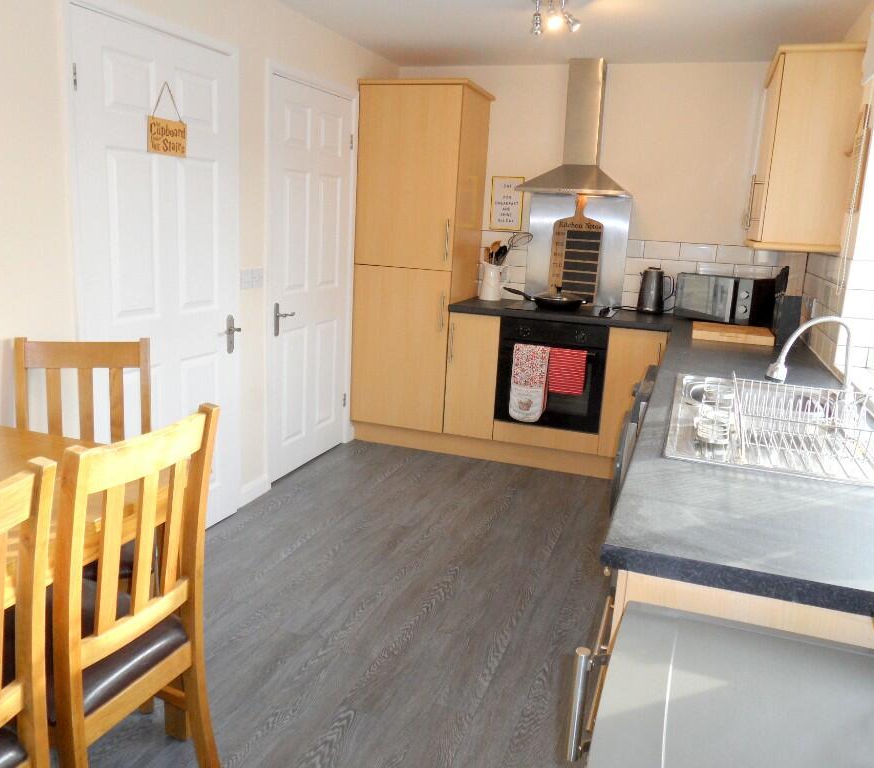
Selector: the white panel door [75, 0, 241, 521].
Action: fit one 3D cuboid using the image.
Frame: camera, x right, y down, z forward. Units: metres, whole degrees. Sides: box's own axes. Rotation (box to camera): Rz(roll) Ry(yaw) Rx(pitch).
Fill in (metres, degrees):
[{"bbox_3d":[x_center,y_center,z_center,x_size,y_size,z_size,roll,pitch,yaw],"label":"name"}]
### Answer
[{"bbox_3d":[-1.043,-0.295,2.752,0.045,1.975,0.762,9,14,24],"label":"white panel door"}]

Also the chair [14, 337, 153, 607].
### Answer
[{"bbox_3d":[-1.012,0.390,2.011,0.420,0.975,0.510,-1,14,-16],"label":"chair"}]

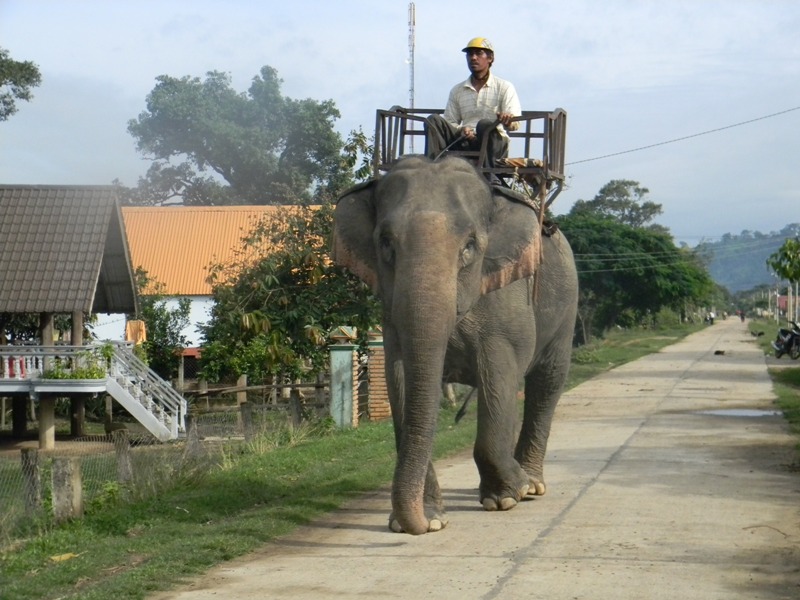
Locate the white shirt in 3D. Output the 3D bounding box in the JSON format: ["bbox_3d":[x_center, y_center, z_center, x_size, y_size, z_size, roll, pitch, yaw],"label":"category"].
[{"bbox_3d":[0.618,-1.465,11.600,0.540,0.480,0.360,0,0,15],"label":"white shirt"}]

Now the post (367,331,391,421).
[{"bbox_3d":[-0.268,1.039,21.300,0.320,1.240,0.320,0,0,14],"label":"post"}]

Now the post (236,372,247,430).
[{"bbox_3d":[-2.252,1.463,22.000,0.140,0.840,0.140,0,0,14],"label":"post"}]

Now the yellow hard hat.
[{"bbox_3d":[0.591,-1.922,11.650,0.210,0.125,0.260,0,0,29],"label":"yellow hard hat"}]

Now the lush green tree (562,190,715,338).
[{"bbox_3d":[9.740,-1.428,66.000,7.100,6.400,6.800,0,0,14],"label":"lush green tree"}]

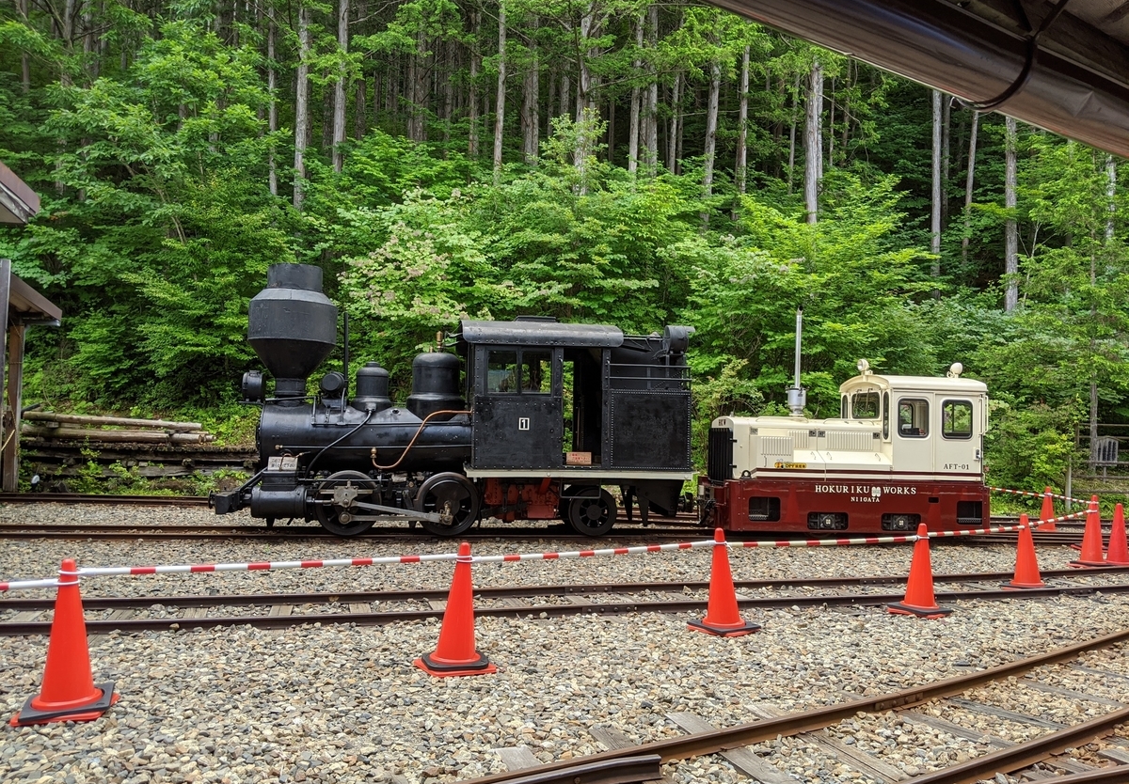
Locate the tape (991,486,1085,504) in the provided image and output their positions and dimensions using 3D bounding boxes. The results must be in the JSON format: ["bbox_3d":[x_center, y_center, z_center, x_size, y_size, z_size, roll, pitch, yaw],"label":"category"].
[{"bbox_3d":[7.438,1.604,13.701,0.326,0.100,3.571,1,-3,6],"label":"tape"}]

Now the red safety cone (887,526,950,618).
[{"bbox_3d":[2.879,1.423,7.117,0.380,0.700,0.380,4,-4,-42],"label":"red safety cone"}]

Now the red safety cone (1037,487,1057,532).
[{"bbox_3d":[7.575,1.839,13.814,0.380,0.700,0.380,4,-4,-42],"label":"red safety cone"}]

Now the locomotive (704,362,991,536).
[{"bbox_3d":[3.621,0.724,11.744,3.550,2.290,1.440,1,-3,-7],"label":"locomotive"}]

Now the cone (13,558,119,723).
[{"bbox_3d":[-2.339,1.145,4.164,0.380,0.700,0.380,2,-3,-14],"label":"cone"}]

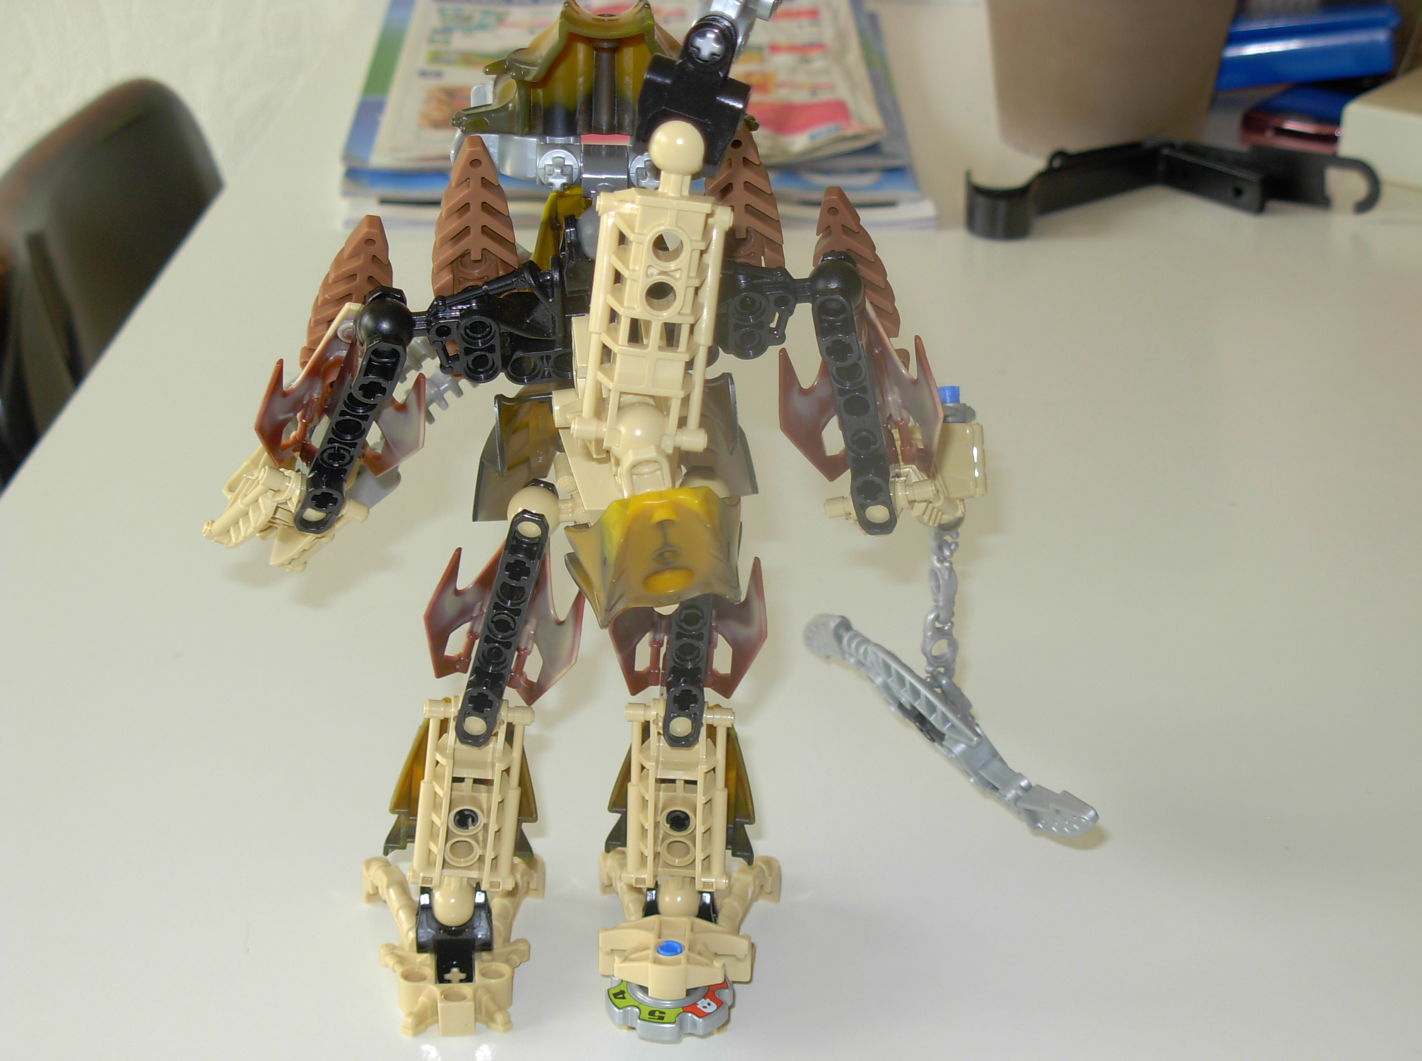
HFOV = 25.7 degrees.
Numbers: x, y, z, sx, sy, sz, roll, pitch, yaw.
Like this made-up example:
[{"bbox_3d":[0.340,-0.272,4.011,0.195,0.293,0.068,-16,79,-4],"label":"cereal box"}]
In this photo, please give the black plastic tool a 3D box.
[{"bbox_3d":[0.161,-0.123,1.099,0.147,0.019,0.054,-3,26,-5],"label":"black plastic tool"}]

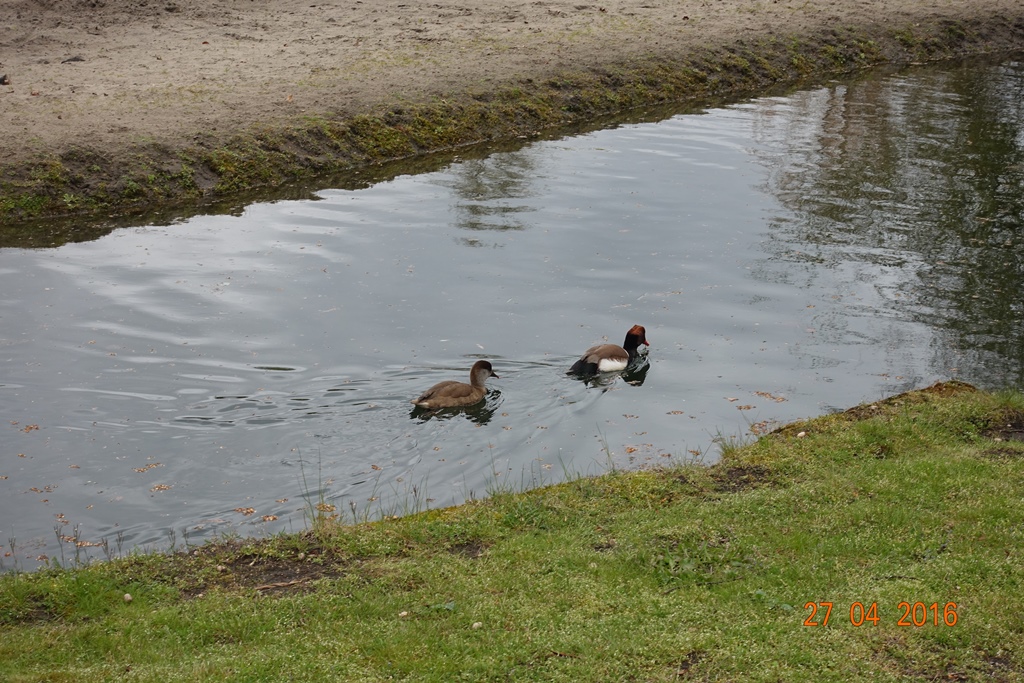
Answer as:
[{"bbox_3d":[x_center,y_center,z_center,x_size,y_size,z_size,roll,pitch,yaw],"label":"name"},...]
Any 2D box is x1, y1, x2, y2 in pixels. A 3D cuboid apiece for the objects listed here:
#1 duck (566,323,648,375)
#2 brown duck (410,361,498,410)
[{"bbox_3d":[0.477,0.046,10.030,0.470,0.215,0.185,-9,16,-34],"label":"duck"},{"bbox_3d":[-0.281,0.201,9.380,0.460,0.210,0.175,-7,15,-27],"label":"brown duck"}]

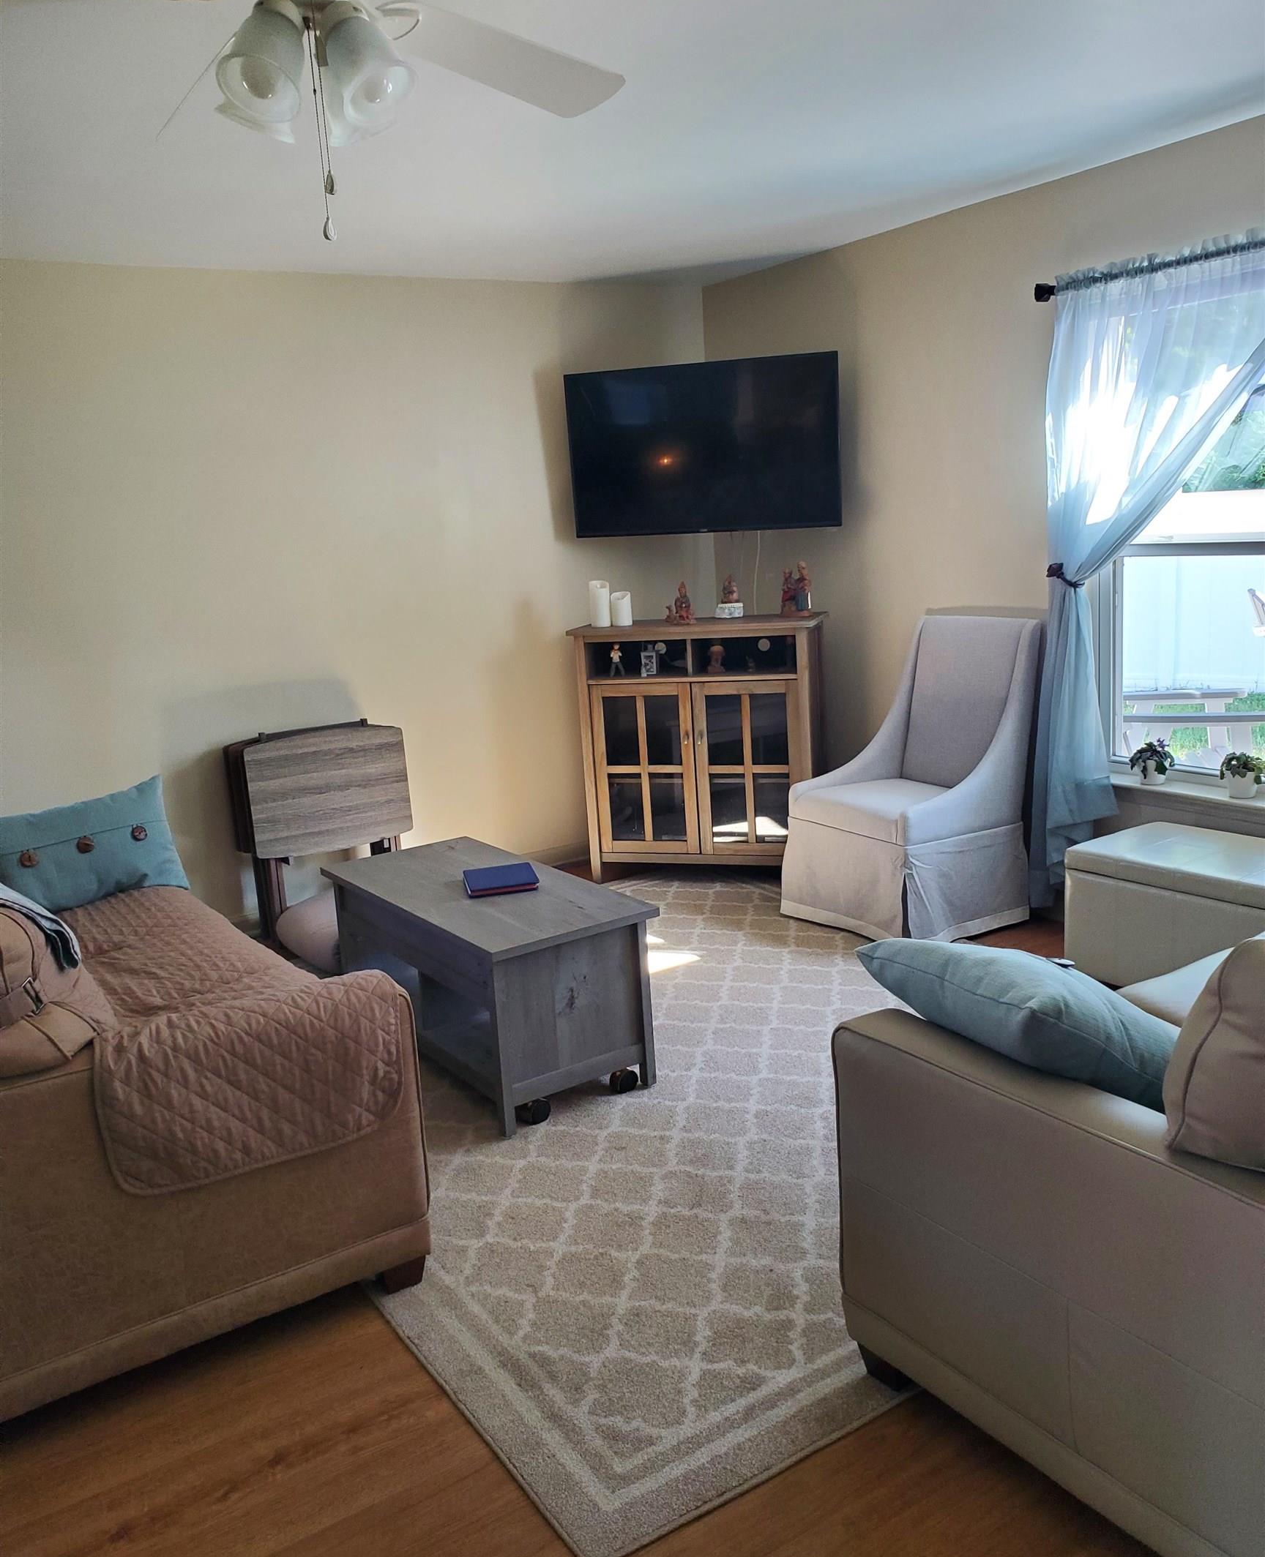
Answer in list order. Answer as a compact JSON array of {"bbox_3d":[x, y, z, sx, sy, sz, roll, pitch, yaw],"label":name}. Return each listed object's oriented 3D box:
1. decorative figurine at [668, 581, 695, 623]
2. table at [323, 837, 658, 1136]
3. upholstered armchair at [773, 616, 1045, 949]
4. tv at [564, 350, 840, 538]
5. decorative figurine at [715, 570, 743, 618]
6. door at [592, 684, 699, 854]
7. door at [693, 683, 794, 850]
[{"bbox_3d":[0.200,-0.709,5.128,0.107,0.163,0.075,0,13,15],"label":"decorative figurine"},{"bbox_3d":[-0.430,0.553,3.685,0.497,0.498,1.088,-12,15,-34],"label":"table"},{"bbox_3d":[0.974,-0.006,4.521,0.650,1.065,0.620,-10,14,-29],"label":"upholstered armchair"},{"bbox_3d":[0.286,-1.326,5.103,1.110,0.648,0.070,0,16,17],"label":"tv"},{"bbox_3d":[0.406,-0.757,5.236,0.107,0.185,0.085,0,13,15],"label":"decorative figurine"},{"bbox_3d":[0.055,-0.036,5.131,0.415,0.703,0.025,0,13,15],"label":"door"},{"bbox_3d":[0.457,-0.036,5.023,0.408,0.703,0.025,0,13,15],"label":"door"}]

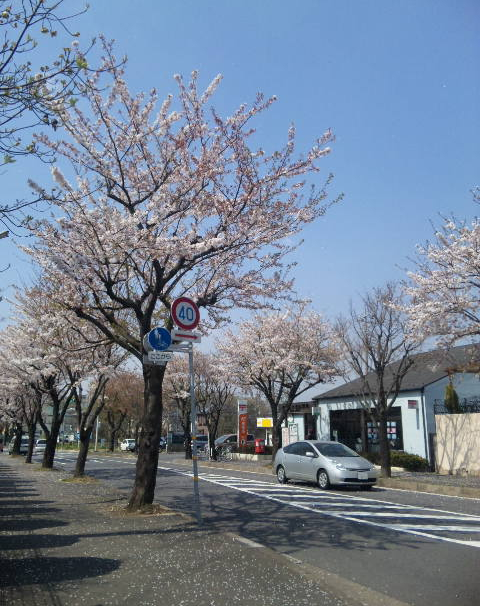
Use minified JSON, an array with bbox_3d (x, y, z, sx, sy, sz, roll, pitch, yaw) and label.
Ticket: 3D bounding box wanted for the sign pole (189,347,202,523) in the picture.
[{"bbox_3d":[-0.783,2.110,9.358,0.080,3.291,0.080,-4,-14,-1],"label":"sign pole"}]

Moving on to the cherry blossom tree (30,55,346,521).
[{"bbox_3d":[-1.398,-0.925,12.831,7.400,11.000,7.000,7,-16,-24],"label":"cherry blossom tree"}]

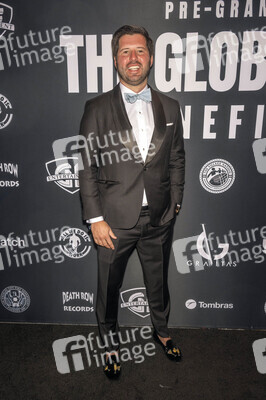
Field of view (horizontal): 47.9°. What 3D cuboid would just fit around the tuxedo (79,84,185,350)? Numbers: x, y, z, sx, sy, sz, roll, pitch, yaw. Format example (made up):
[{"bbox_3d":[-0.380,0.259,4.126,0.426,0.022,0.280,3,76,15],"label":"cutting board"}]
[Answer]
[{"bbox_3d":[-0.008,0.148,1.645,0.540,1.460,0.310,-3,11,-15],"label":"tuxedo"}]

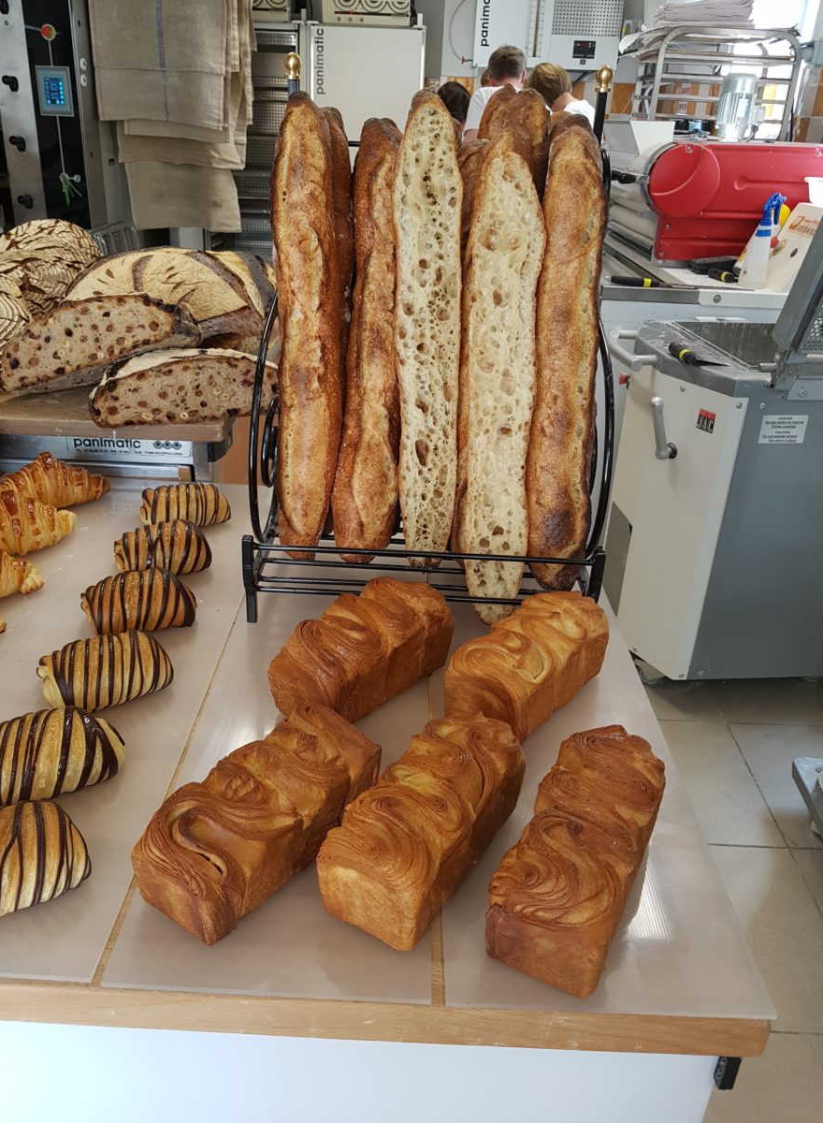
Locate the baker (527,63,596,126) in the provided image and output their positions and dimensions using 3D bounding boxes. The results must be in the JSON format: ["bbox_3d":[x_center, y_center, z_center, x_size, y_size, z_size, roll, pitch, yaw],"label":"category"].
[{"bbox_3d":[0.536,-1.245,3.740,0.480,1.680,0.360,-4,27,-15],"label":"baker"}]

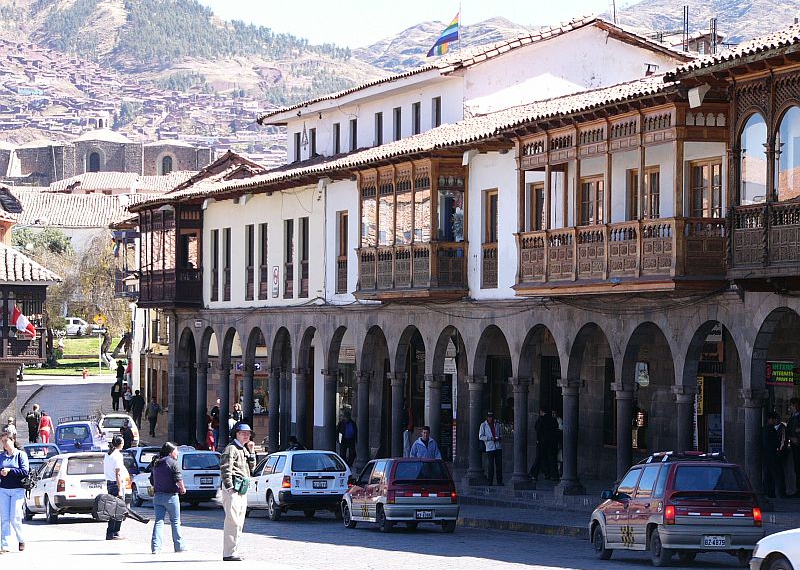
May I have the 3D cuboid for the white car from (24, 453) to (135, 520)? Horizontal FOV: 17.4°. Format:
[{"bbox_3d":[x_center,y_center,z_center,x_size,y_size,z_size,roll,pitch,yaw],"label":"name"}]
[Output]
[{"bbox_3d":[-7.236,4.434,58.015,1.660,1.460,4.200,1,-1,-18],"label":"white car"}]

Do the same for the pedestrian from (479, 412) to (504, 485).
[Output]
[{"bbox_3d":[2.067,3.703,59.000,0.540,1.680,0.380,1,-1,-20],"label":"pedestrian"}]

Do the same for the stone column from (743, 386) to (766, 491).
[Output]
[{"bbox_3d":[6.110,2.830,45.100,0.430,2.100,0.500,0,-1,-18],"label":"stone column"}]

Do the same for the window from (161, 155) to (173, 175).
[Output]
[{"bbox_3d":[-26.770,-13.560,300.000,1.250,2.600,0.300,0,-1,-13],"label":"window"}]

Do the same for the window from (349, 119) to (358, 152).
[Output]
[{"bbox_3d":[-1.292,-4.289,76.458,0.150,1.100,0.710,1,-1,-18],"label":"window"}]

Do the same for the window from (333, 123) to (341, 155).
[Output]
[{"bbox_3d":[-1.776,-4.255,76.583,0.150,0.947,0.725,0,-1,-19],"label":"window"}]

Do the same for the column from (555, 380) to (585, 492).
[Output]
[{"bbox_3d":[3.470,3.080,53.000,0.500,2.320,0.550,0,-1,-18],"label":"column"}]

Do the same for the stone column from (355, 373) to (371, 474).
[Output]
[{"bbox_3d":[-0.990,3.655,69.858,0.480,2.660,0.480,0,-1,0],"label":"stone column"}]

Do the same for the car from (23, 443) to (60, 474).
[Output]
[{"bbox_3d":[-10.963,5.514,80.014,1.460,1.410,3.700,1,-1,-10],"label":"car"}]

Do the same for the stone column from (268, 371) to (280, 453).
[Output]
[{"bbox_3d":[-3.619,3.778,75.677,0.450,2.864,0.480,1,-1,-18],"label":"stone column"}]

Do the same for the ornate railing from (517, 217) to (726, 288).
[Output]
[{"bbox_3d":[4.125,-0.576,50.239,1.000,1.101,7.899,0,-1,-19],"label":"ornate railing"}]

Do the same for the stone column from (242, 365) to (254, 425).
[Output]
[{"bbox_3d":[-4.520,3.854,78.385,0.450,2.926,0.480,1,-1,-18],"label":"stone column"}]

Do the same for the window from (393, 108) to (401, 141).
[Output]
[{"bbox_3d":[-0.011,-4.372,71.396,0.150,0.929,0.681,0,-1,-19],"label":"window"}]

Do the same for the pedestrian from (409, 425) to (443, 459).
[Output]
[{"bbox_3d":[0.527,3.767,53.300,0.580,1.760,0.360,0,-1,-3],"label":"pedestrian"}]

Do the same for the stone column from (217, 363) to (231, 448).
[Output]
[{"bbox_3d":[-5.415,3.903,80.579,0.460,2.962,0.460,0,-1,-19],"label":"stone column"}]

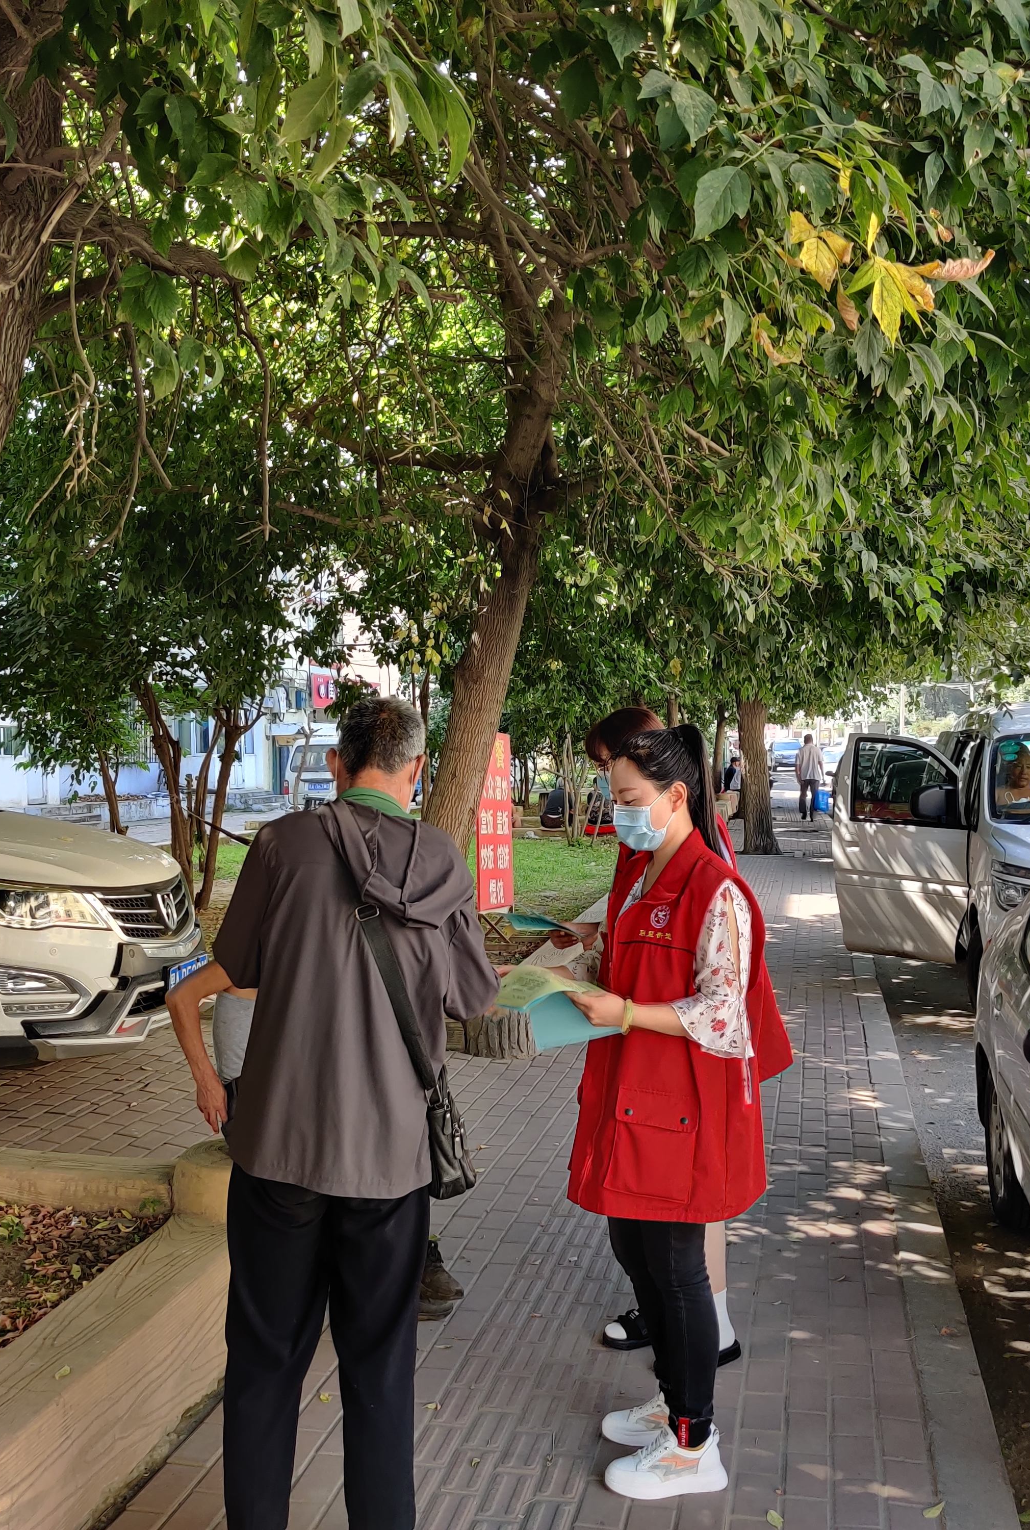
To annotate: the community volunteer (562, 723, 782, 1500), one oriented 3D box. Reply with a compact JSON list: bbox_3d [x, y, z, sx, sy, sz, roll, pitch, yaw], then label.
[{"bbox_3d":[0.337,0.714,3.420,0.440,1.610,0.480,0,1,-18],"label":"community volunteer"}]

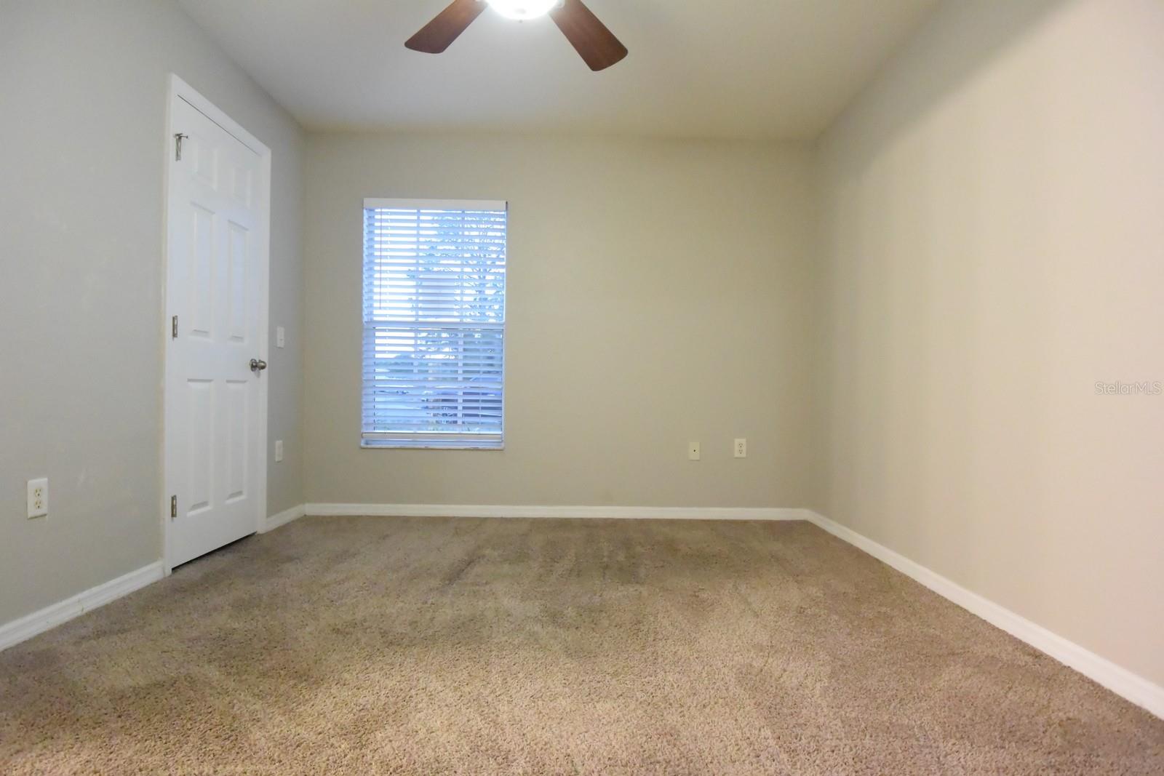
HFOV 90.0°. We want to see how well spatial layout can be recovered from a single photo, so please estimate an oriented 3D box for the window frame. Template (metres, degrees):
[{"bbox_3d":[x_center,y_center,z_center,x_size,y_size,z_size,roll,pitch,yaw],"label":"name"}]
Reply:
[{"bbox_3d":[-0.937,-0.405,3.708,0.904,1.590,0.100,1,0,0],"label":"window frame"}]

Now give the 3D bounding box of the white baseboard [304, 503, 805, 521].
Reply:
[{"bbox_3d":[-0.163,0.786,3.688,3.185,0.080,0.016,1,0,0],"label":"white baseboard"}]

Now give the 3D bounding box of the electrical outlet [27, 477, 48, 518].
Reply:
[{"bbox_3d":[-1.748,0.356,1.874,0.010,0.117,0.069,1,0,0],"label":"electrical outlet"}]

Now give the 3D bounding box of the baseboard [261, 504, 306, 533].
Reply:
[{"bbox_3d":[-1.755,0.765,3.450,0.016,0.080,0.464,1,0,0],"label":"baseboard"}]

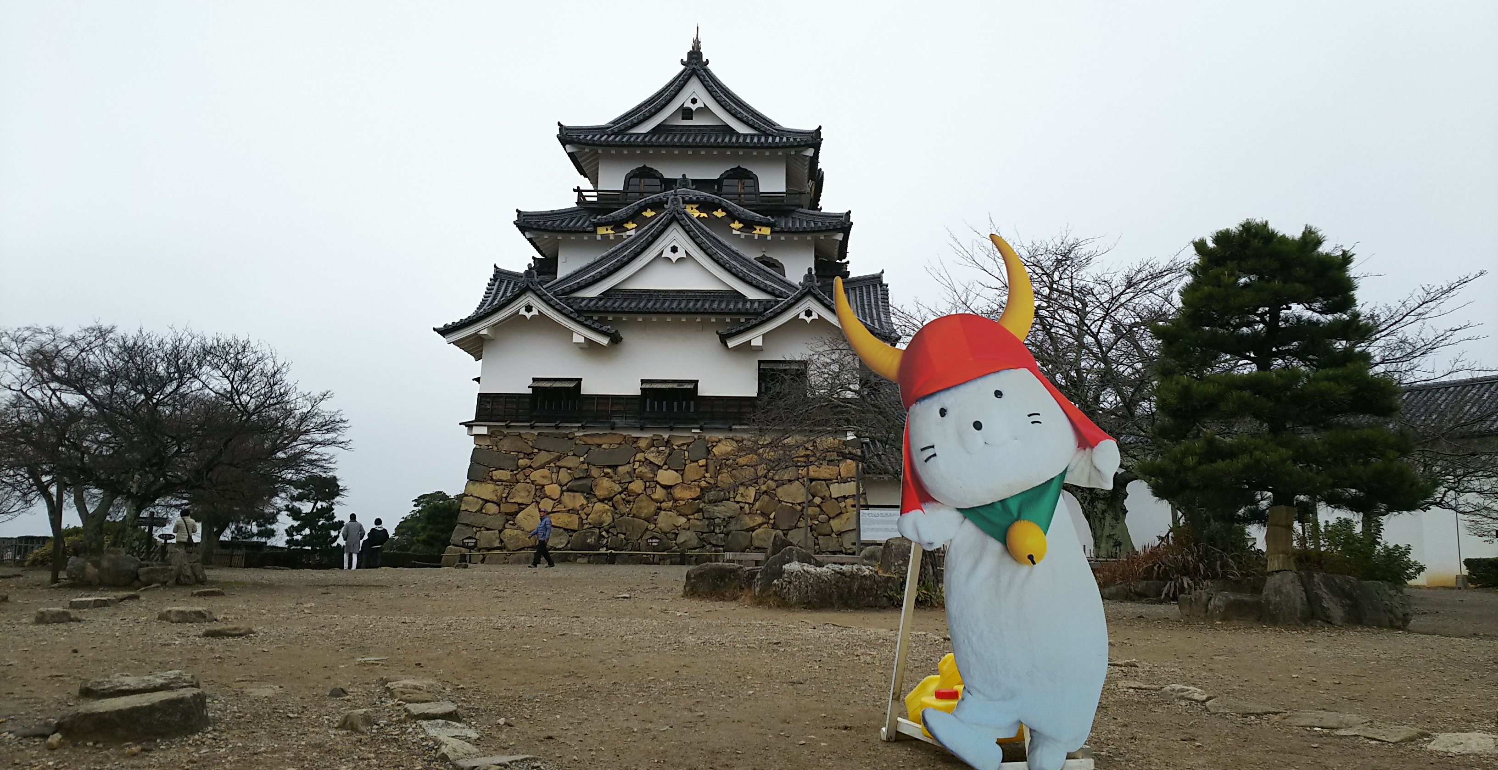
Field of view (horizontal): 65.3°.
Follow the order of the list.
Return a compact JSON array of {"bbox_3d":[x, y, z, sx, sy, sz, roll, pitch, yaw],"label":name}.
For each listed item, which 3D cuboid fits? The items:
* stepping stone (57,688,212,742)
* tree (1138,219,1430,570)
[{"bbox_3d":[-2.225,1.187,4.203,0.470,0.130,0.270,5,-9,-32],"label":"stepping stone"},{"bbox_3d":[8.534,0.383,18.690,4.600,5.900,4.500,1,-7,0],"label":"tree"}]

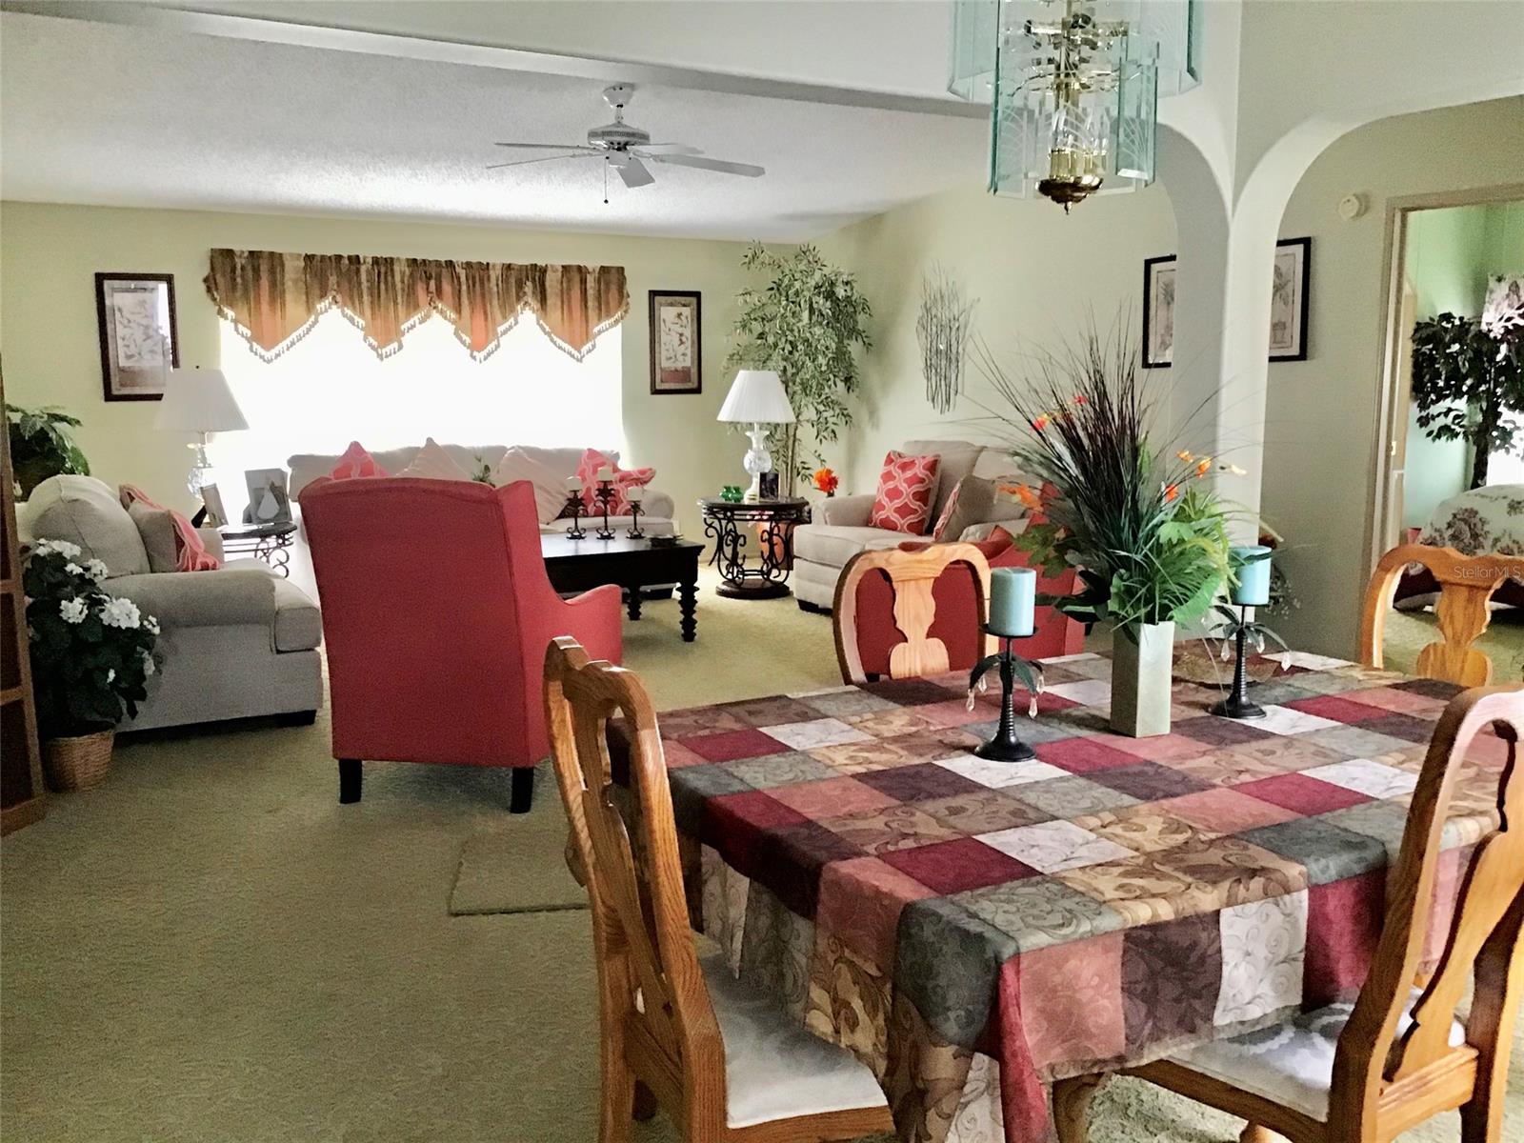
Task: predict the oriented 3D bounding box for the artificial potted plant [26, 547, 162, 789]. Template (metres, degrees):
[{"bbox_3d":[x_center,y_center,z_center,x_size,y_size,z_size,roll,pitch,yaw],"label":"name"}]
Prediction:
[{"bbox_3d":[-2.275,0.305,4.660,0.420,0.822,0.420,-4,9,-28],"label":"artificial potted plant"}]

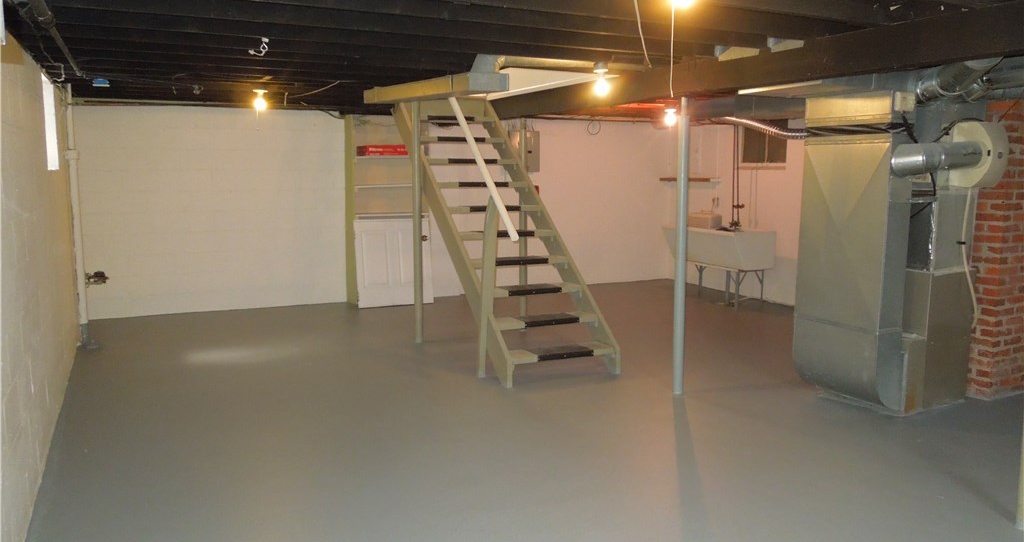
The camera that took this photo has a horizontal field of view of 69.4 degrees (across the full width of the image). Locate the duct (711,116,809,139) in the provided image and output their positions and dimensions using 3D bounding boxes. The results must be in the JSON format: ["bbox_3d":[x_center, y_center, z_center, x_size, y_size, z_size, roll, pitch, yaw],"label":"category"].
[{"bbox_3d":[1.792,-1.032,5.332,0.075,0.200,0.890,-4,9,-26],"label":"duct"}]

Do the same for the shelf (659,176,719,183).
[{"bbox_3d":[2.195,-1.123,9.161,0.160,0.045,0.960,-4,9,-26],"label":"shelf"}]

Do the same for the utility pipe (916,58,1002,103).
[{"bbox_3d":[2.501,-1.080,4.107,0.210,0.220,0.400,-4,9,-26],"label":"utility pipe"}]

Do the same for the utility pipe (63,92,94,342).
[{"bbox_3d":[-3.504,-0.426,5.968,0.105,2.100,0.105,-4,9,-26],"label":"utility pipe"}]

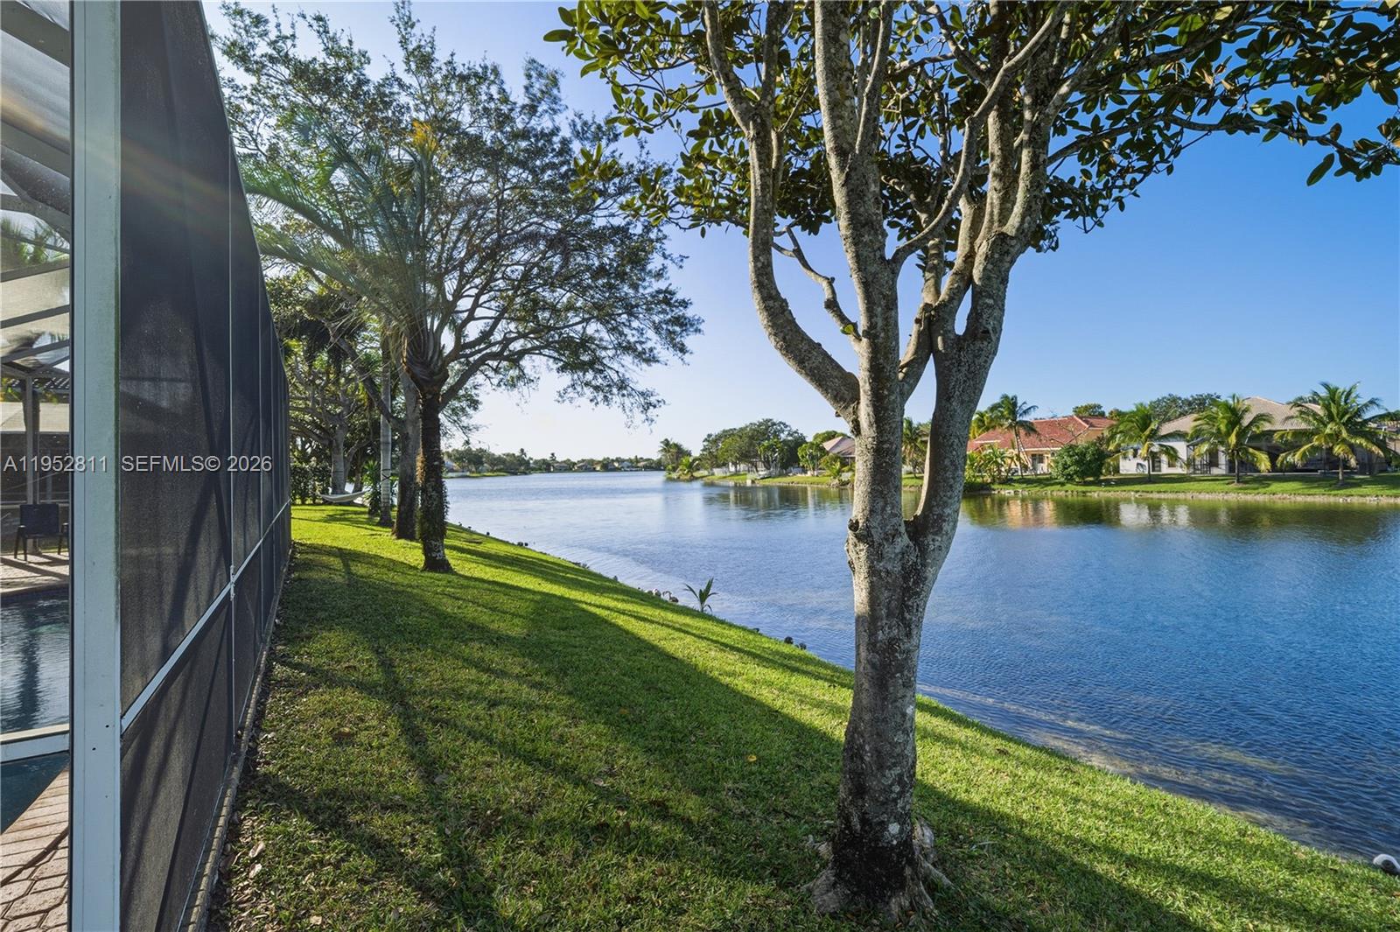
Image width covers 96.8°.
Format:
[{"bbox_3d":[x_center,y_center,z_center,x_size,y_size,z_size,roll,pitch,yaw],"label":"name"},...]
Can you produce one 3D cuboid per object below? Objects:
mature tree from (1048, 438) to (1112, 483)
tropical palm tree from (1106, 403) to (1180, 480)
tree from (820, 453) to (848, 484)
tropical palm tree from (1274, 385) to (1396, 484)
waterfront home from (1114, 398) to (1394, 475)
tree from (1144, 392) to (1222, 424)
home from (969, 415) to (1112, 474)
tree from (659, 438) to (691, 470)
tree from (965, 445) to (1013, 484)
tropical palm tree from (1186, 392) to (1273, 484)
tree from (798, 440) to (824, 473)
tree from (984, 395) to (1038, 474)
[{"bbox_3d":[34.440,-0.470,56.500,5.070,3.920,5.070,0,0,31],"label":"mature tree"},{"bbox_3d":[37.300,-2.020,52.300,5.250,6.530,5.250,0,0,36],"label":"tropical palm tree"},{"bbox_3d":[15.620,0.190,72.500,3.470,3.570,3.470,0,0,12],"label":"tree"},{"bbox_3d":[46.580,-2.340,45.500,6.050,7.560,6.050,0,0,-44],"label":"tropical palm tree"},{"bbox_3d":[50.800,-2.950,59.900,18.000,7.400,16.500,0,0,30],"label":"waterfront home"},{"bbox_3d":[62.190,-4.230,80.000,9.500,10.260,9.500,0,0,38],"label":"tree"},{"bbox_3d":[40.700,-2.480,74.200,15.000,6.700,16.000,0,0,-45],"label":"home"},{"bbox_3d":[-4.550,-1.820,115.000,6.240,6.670,6.240,0,0,-2],"label":"tree"},{"bbox_3d":[28.610,-0.220,61.500,4.440,3.780,4.440,0,0,25],"label":"tree"},{"bbox_3d":[41.380,-2.110,48.500,5.280,6.950,5.280,0,0,40],"label":"tropical palm tree"},{"bbox_3d":[15.530,-1.190,87.000,4.030,4.820,4.030,0,0,10],"label":"tree"},{"bbox_3d":[32.890,-3.220,65.500,5.200,8.640,5.200,0,0,27],"label":"tree"}]

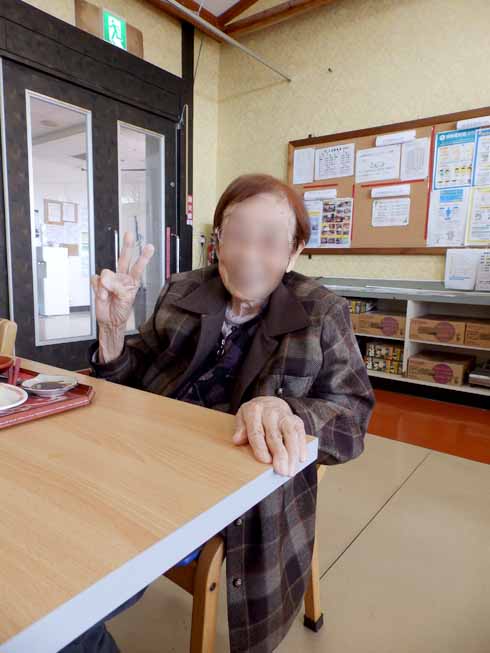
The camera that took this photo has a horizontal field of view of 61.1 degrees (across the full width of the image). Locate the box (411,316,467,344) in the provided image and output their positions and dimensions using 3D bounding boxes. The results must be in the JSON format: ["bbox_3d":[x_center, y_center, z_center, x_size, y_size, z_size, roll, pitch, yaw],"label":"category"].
[{"bbox_3d":[1.478,0.022,3.115,0.365,0.154,0.350,7,9,35],"label":"box"}]

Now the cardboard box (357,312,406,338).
[{"bbox_3d":[1.165,-0.016,3.336,0.366,0.154,0.350,7,9,35],"label":"cardboard box"}]

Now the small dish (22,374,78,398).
[{"bbox_3d":[-0.339,0.106,0.725,0.090,0.023,0.090,2,8,0],"label":"small dish"}]

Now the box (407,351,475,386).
[{"bbox_3d":[1.481,0.308,3.165,0.371,0.154,0.350,6,9,33],"label":"box"}]

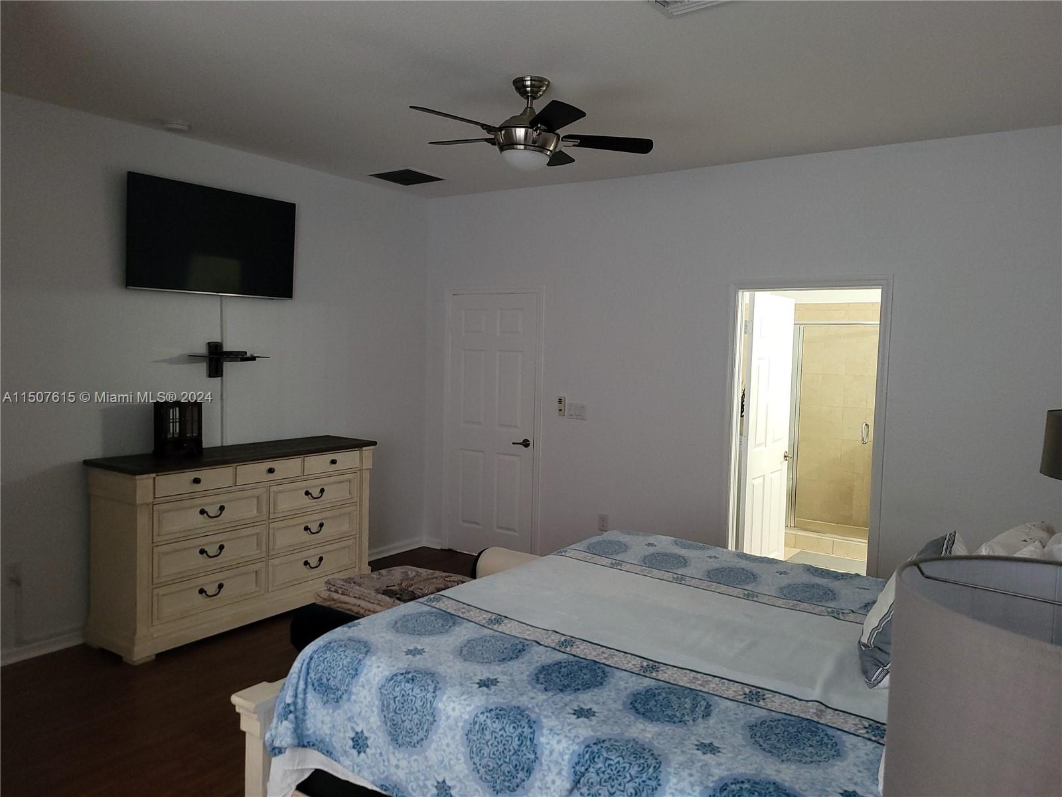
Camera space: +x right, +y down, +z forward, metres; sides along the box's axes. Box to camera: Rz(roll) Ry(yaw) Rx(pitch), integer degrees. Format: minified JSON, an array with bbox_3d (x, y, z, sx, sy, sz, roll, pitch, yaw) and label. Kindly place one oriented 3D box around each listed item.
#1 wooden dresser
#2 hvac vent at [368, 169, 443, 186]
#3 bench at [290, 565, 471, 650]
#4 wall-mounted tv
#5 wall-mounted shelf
[{"bbox_3d":[-1.713,0.807,4.815,0.481,1.000,1.658,4,5,35],"label":"wooden dresser"},{"bbox_3d":[-0.871,-1.536,5.600,0.390,0.030,0.390,4,5,34],"label":"hvac vent"},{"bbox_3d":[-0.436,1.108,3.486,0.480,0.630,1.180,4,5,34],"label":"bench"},{"bbox_3d":[-1.884,-0.932,4.773,0.065,0.632,1.113,7,6,34],"label":"wall-mounted tv"},{"bbox_3d":[-1.815,-0.225,4.769,0.280,0.215,0.390,4,5,34],"label":"wall-mounted shelf"}]

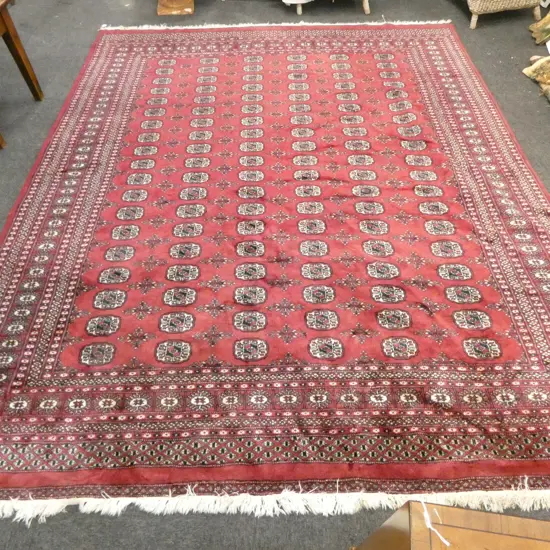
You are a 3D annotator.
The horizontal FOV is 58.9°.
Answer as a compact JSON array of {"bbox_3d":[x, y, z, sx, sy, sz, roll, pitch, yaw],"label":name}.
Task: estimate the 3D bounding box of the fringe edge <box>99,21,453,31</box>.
[{"bbox_3d":[0.010,-1.773,3.438,2.499,0.022,0.070,-1,50,0],"label":"fringe edge"}]

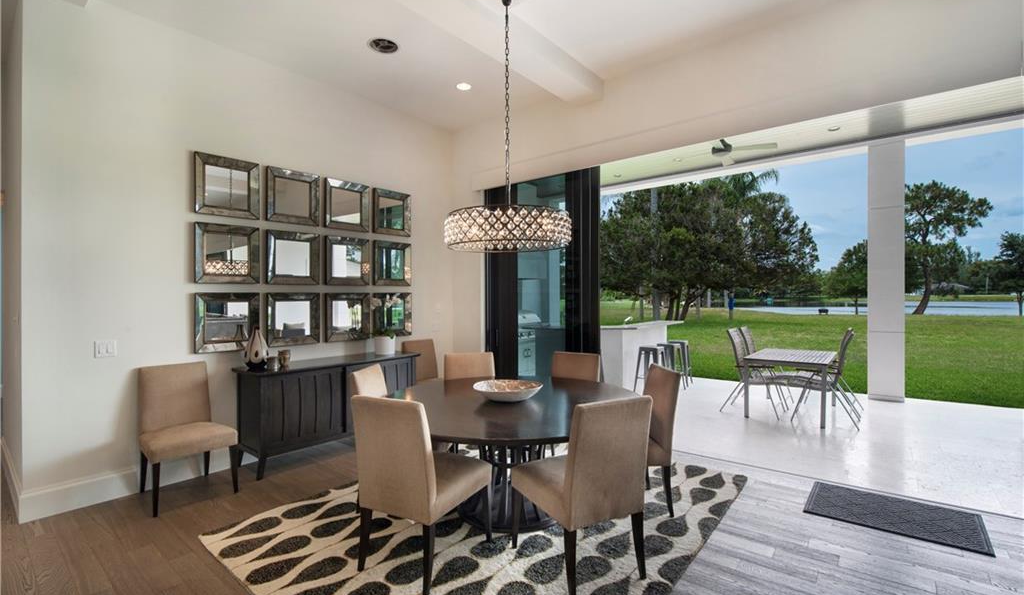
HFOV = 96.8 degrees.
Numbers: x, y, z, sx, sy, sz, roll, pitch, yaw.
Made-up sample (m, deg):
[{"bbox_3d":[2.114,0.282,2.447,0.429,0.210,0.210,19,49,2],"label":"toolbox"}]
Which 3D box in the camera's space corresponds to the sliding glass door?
[{"bbox_3d":[0.320,0.031,5.602,1.648,2.955,0.178,-1,0,38],"label":"sliding glass door"}]

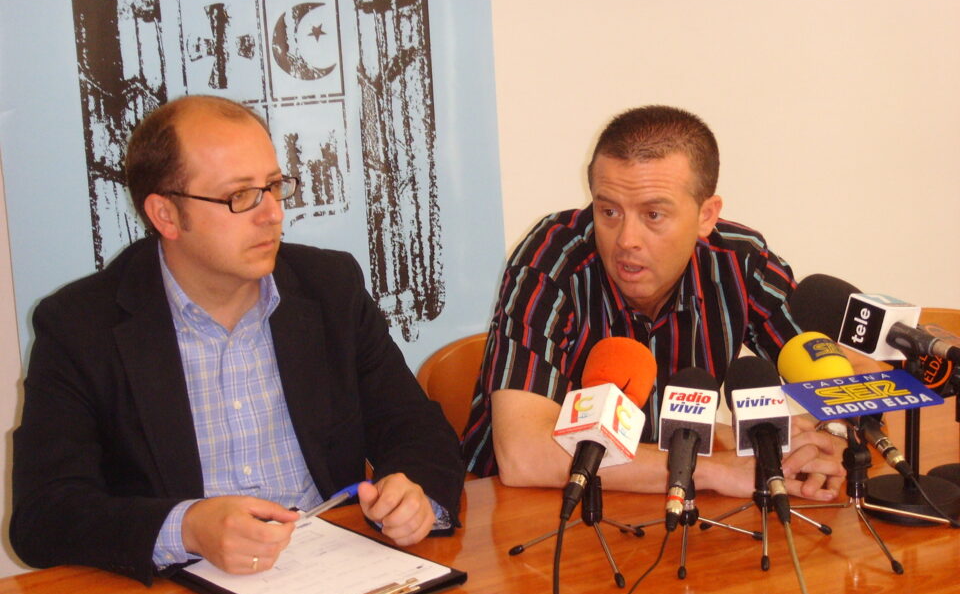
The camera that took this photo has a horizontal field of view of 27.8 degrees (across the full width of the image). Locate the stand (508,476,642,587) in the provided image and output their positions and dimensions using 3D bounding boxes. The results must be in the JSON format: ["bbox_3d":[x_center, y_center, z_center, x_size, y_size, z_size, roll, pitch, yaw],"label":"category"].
[{"bbox_3d":[0.141,0.263,2.310,0.174,0.120,0.154,-6,14,-17],"label":"stand"}]

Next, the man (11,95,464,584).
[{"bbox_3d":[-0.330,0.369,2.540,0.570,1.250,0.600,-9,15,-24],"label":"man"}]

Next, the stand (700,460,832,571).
[{"bbox_3d":[0.344,0.246,2.339,0.161,0.125,0.143,0,13,9],"label":"stand"}]

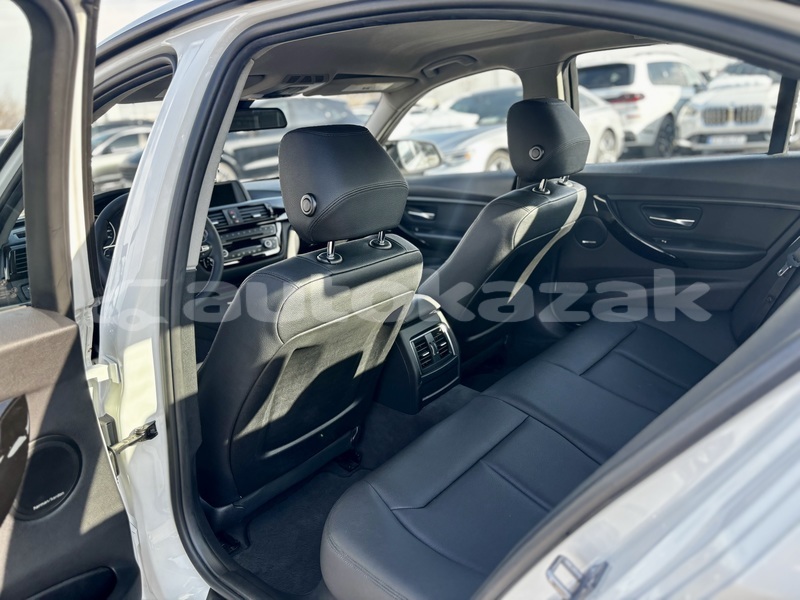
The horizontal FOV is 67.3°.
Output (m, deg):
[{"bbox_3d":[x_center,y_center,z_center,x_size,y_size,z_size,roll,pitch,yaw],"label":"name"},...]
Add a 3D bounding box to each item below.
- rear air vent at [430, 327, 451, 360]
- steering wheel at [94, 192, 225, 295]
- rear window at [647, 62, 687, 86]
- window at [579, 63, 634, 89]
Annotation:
[{"bbox_3d":[0.102,0.111,1.535,0.022,0.066,0.046,-15,5,45],"label":"rear air vent"},{"bbox_3d":[-0.705,-0.149,1.774,0.370,0.370,0.100,-24,0,-43],"label":"steering wheel"},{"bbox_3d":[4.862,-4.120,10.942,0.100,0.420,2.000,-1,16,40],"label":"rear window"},{"bbox_3d":[3.435,-3.876,10.506,1.280,0.400,0.120,9,7,38],"label":"window"}]

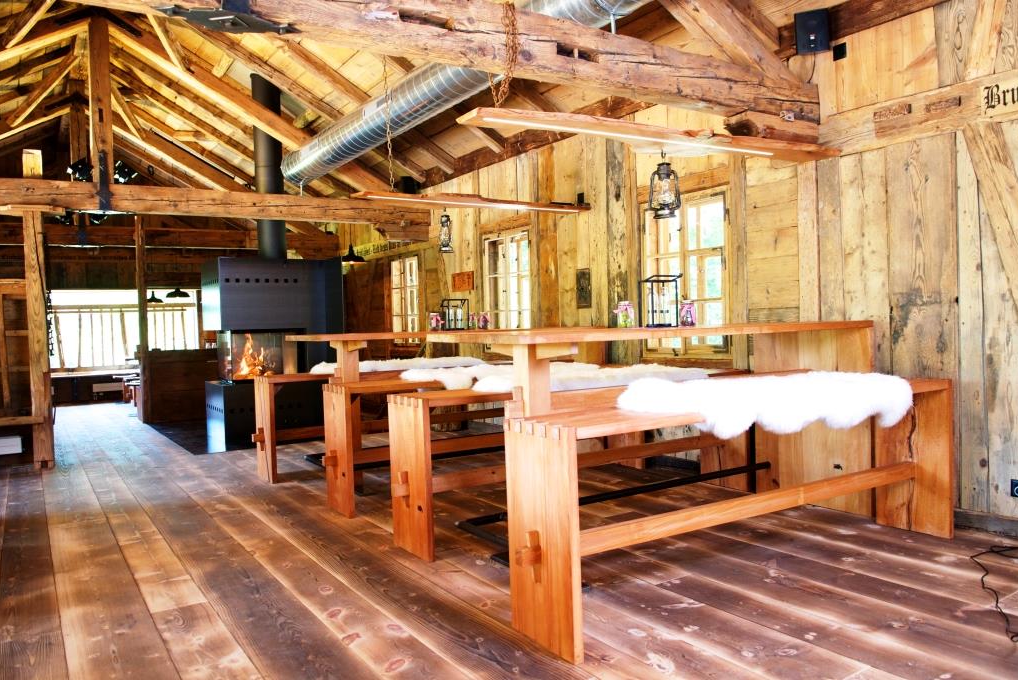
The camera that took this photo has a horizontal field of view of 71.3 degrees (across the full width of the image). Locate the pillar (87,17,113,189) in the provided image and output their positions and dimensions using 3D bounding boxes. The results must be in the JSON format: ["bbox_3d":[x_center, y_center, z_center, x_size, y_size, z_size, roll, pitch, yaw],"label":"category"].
[{"bbox_3d":[-3.782,-2.208,6.594,0.170,1.530,0.170,-2,1,-33],"label":"pillar"}]

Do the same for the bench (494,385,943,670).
[{"bbox_3d":[1.087,0.630,3.037,2.350,0.775,0.360,-2,1,-32],"label":"bench"}]

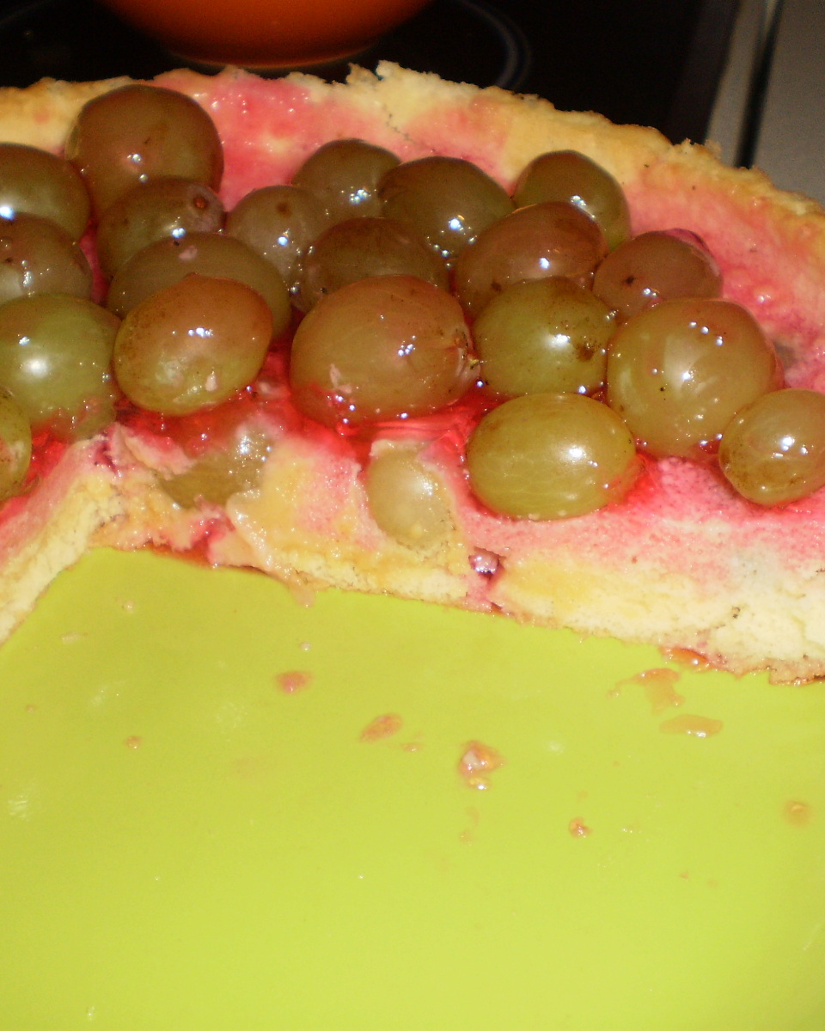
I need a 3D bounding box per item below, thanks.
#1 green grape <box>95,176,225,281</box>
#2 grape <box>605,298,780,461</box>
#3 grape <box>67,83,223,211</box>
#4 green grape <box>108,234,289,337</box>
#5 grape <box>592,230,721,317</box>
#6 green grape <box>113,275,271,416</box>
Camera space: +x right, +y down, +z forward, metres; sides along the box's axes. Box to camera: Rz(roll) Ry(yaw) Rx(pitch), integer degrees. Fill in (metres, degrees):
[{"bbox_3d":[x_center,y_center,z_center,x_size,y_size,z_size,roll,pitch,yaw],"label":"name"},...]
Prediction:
[{"bbox_3d":[-0.043,-0.049,0.245,0.022,0.019,0.021,0,39,0],"label":"green grape"},{"bbox_3d":[0.040,-0.020,0.205,0.024,0.023,0.023,1,39,0],"label":"grape"},{"bbox_3d":[-0.046,-0.062,0.244,0.026,0.023,0.023,1,39,0],"label":"grape"},{"bbox_3d":[-0.033,-0.033,0.220,0.028,0.020,0.020,7,40,8],"label":"green grape"},{"bbox_3d":[0.039,-0.038,0.231,0.021,0.016,0.016,-5,40,-8],"label":"grape"},{"bbox_3d":[-0.034,-0.026,0.217,0.024,0.021,0.023,0,39,0],"label":"green grape"}]

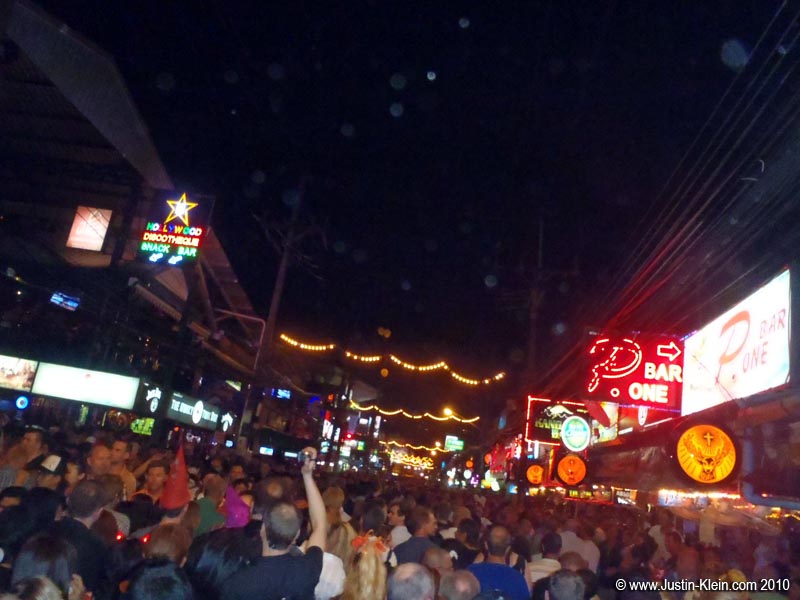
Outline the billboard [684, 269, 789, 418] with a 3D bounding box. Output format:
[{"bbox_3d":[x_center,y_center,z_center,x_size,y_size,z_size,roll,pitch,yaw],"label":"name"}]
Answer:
[{"bbox_3d":[5.548,0.951,10.772,0.200,1.541,4.053,7,-16,6],"label":"billboard"}]

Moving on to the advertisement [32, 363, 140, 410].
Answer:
[{"bbox_3d":[-7.276,2.009,15.085,2.270,0.722,0.180,10,-16,-6],"label":"advertisement"}]

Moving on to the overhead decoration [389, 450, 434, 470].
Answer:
[{"bbox_3d":[2.014,27.248,110.479,7.655,1.976,1.000,7,-16,6],"label":"overhead decoration"}]

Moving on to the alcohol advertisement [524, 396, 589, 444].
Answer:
[{"bbox_3d":[5.115,4.031,21.088,1.950,1.406,0.200,7,-16,6],"label":"alcohol advertisement"}]

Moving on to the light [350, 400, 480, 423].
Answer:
[{"bbox_3d":[0.933,7.298,42.117,8.399,0.389,0.250,7,-16,6],"label":"light"}]

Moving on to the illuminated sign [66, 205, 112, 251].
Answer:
[{"bbox_3d":[-7.422,-1.684,15.569,0.859,1.062,0.150,7,-16,6],"label":"illuminated sign"}]

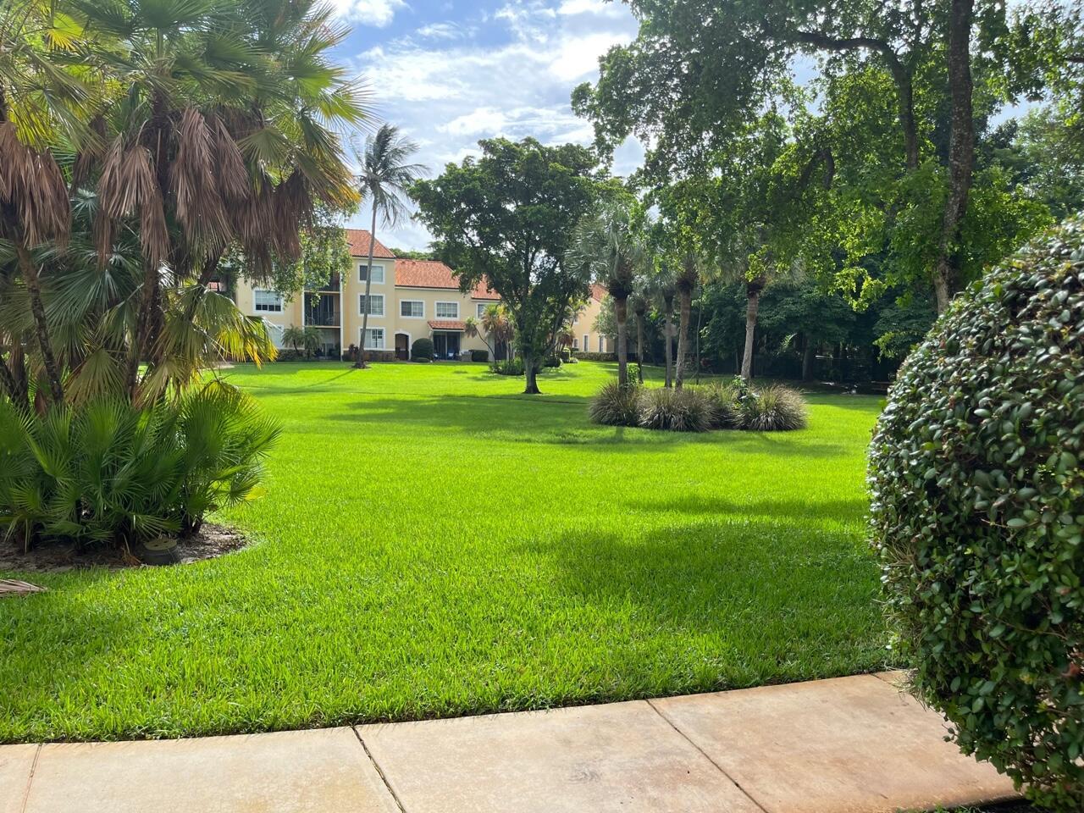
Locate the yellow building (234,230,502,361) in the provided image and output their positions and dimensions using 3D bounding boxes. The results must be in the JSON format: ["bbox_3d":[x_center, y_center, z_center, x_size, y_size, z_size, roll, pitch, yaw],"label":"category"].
[{"bbox_3d":[-15.600,-9.600,72.000,23.000,11.300,11.500,-1,4,-21],"label":"yellow building"}]

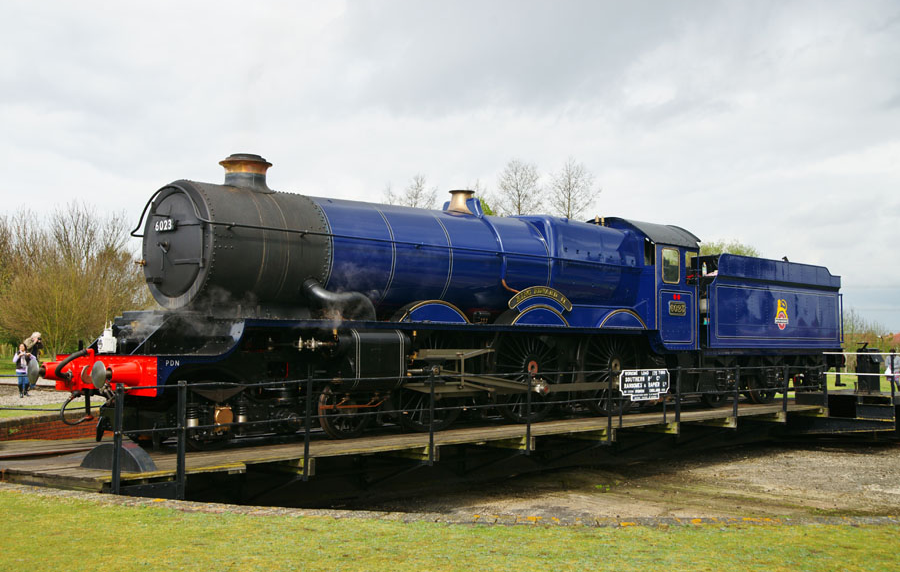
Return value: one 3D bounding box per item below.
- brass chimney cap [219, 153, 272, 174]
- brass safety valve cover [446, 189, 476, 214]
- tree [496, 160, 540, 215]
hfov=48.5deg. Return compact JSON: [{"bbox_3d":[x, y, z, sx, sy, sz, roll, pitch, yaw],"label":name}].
[{"bbox_3d":[-2.891,-1.708,14.186,0.750,0.250,0.750,0,-4,0],"label":"brass chimney cap"},{"bbox_3d":[0.215,-1.435,17.374,0.480,0.420,0.480,0,-4,0],"label":"brass safety valve cover"},{"bbox_3d":[4.019,-1.248,58.046,2.900,12.310,2.900,0,-4,0],"label":"tree"}]

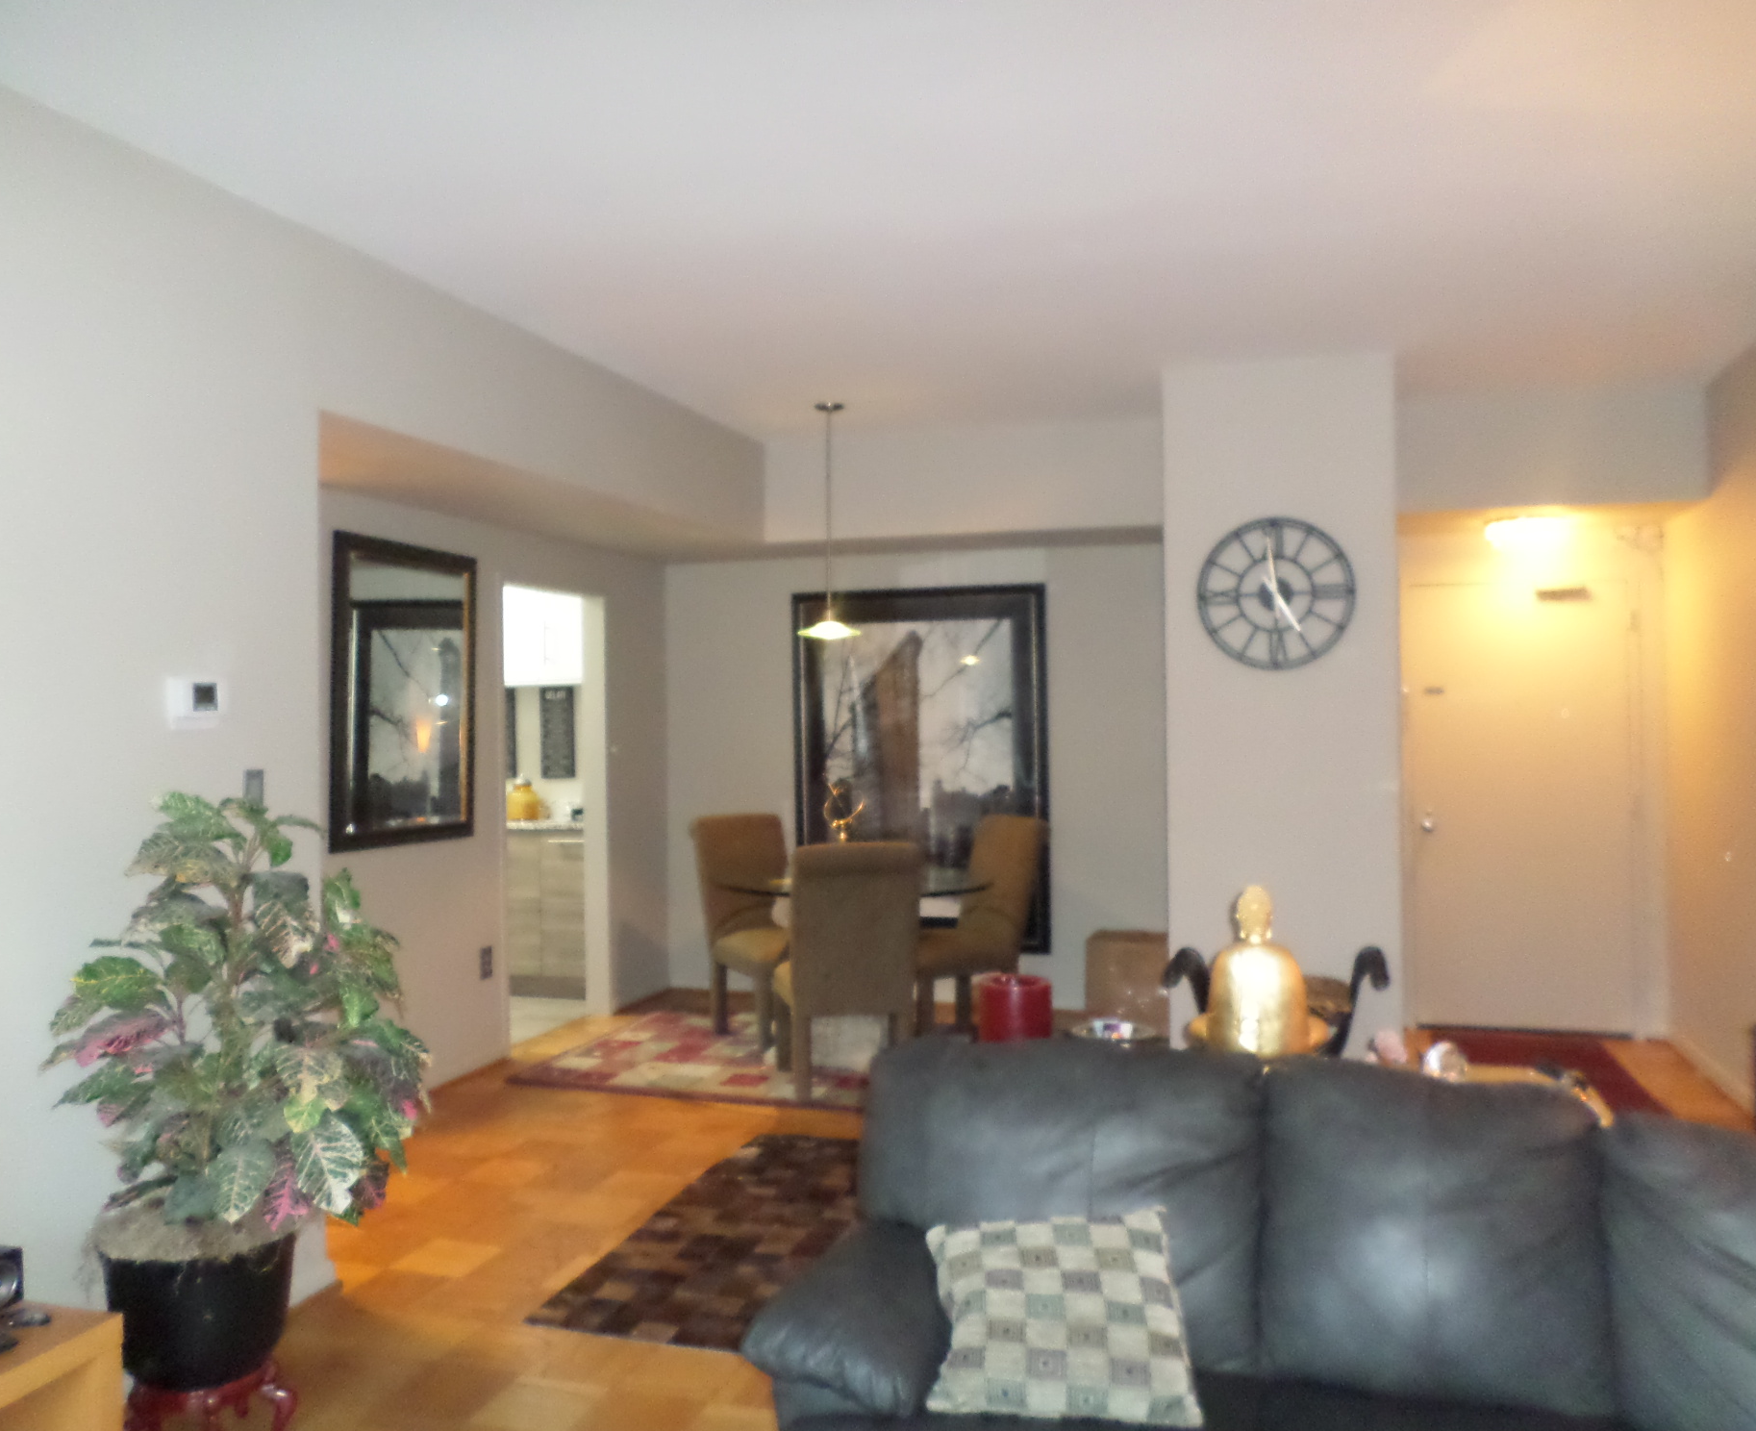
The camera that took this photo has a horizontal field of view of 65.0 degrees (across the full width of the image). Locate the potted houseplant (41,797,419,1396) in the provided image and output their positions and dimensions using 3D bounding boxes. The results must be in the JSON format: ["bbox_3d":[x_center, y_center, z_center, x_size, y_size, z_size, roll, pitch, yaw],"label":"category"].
[{"bbox_3d":[-1.245,0.684,2.680,0.700,1.110,0.700,-1,0,18],"label":"potted houseplant"}]

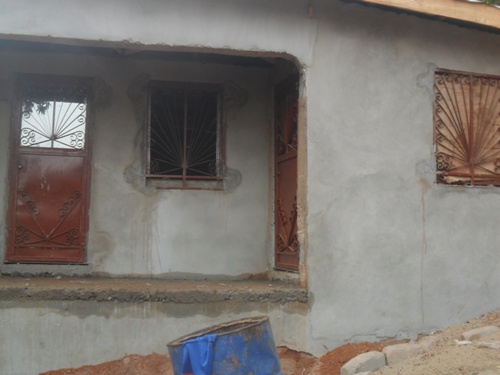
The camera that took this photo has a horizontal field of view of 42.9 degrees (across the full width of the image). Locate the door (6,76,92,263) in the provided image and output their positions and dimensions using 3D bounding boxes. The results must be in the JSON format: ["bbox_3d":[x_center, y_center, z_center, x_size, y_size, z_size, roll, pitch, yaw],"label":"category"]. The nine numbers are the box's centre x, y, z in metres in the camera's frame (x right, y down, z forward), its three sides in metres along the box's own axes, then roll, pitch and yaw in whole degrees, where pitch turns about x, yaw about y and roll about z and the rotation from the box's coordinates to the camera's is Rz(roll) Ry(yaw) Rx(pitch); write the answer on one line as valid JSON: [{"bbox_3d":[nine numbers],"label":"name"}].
[{"bbox_3d":[-2.212,-0.212,7.070,0.880,2.100,0.100,2,-6,-9],"label":"door"}]

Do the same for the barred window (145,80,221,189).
[{"bbox_3d":[-0.740,-0.605,7.360,0.890,1.220,0.080,2,-6,-9],"label":"barred window"}]

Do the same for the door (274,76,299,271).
[{"bbox_3d":[0.420,-0.174,6.860,0.080,2.100,0.870,3,-6,-18],"label":"door"}]

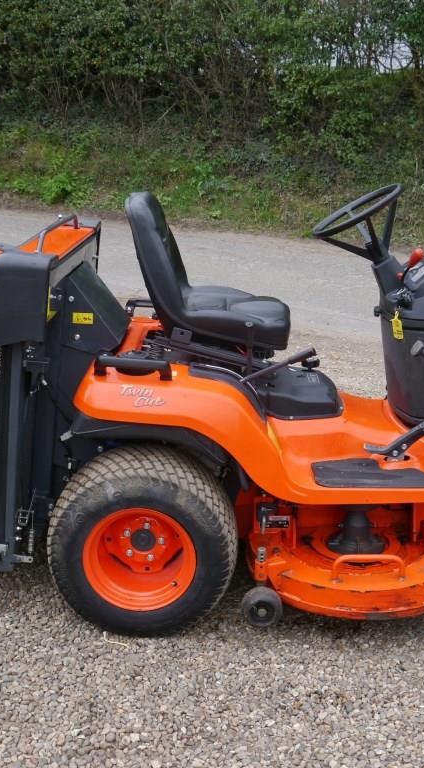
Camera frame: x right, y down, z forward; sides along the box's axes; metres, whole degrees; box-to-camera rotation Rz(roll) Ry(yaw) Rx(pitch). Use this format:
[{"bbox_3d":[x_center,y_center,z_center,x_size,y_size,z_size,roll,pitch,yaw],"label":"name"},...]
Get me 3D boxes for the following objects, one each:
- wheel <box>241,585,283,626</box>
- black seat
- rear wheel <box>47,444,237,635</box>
[{"bbox_3d":[0.149,0.666,2.648,0.125,0.125,0.060,2,17,2],"label":"wheel"},{"bbox_3d":[-0.003,-0.384,2.915,0.530,0.480,0.480,2,17,2],"label":"black seat"},{"bbox_3d":[-0.209,0.486,2.724,0.576,0.576,0.270,2,17,2],"label":"rear wheel"}]

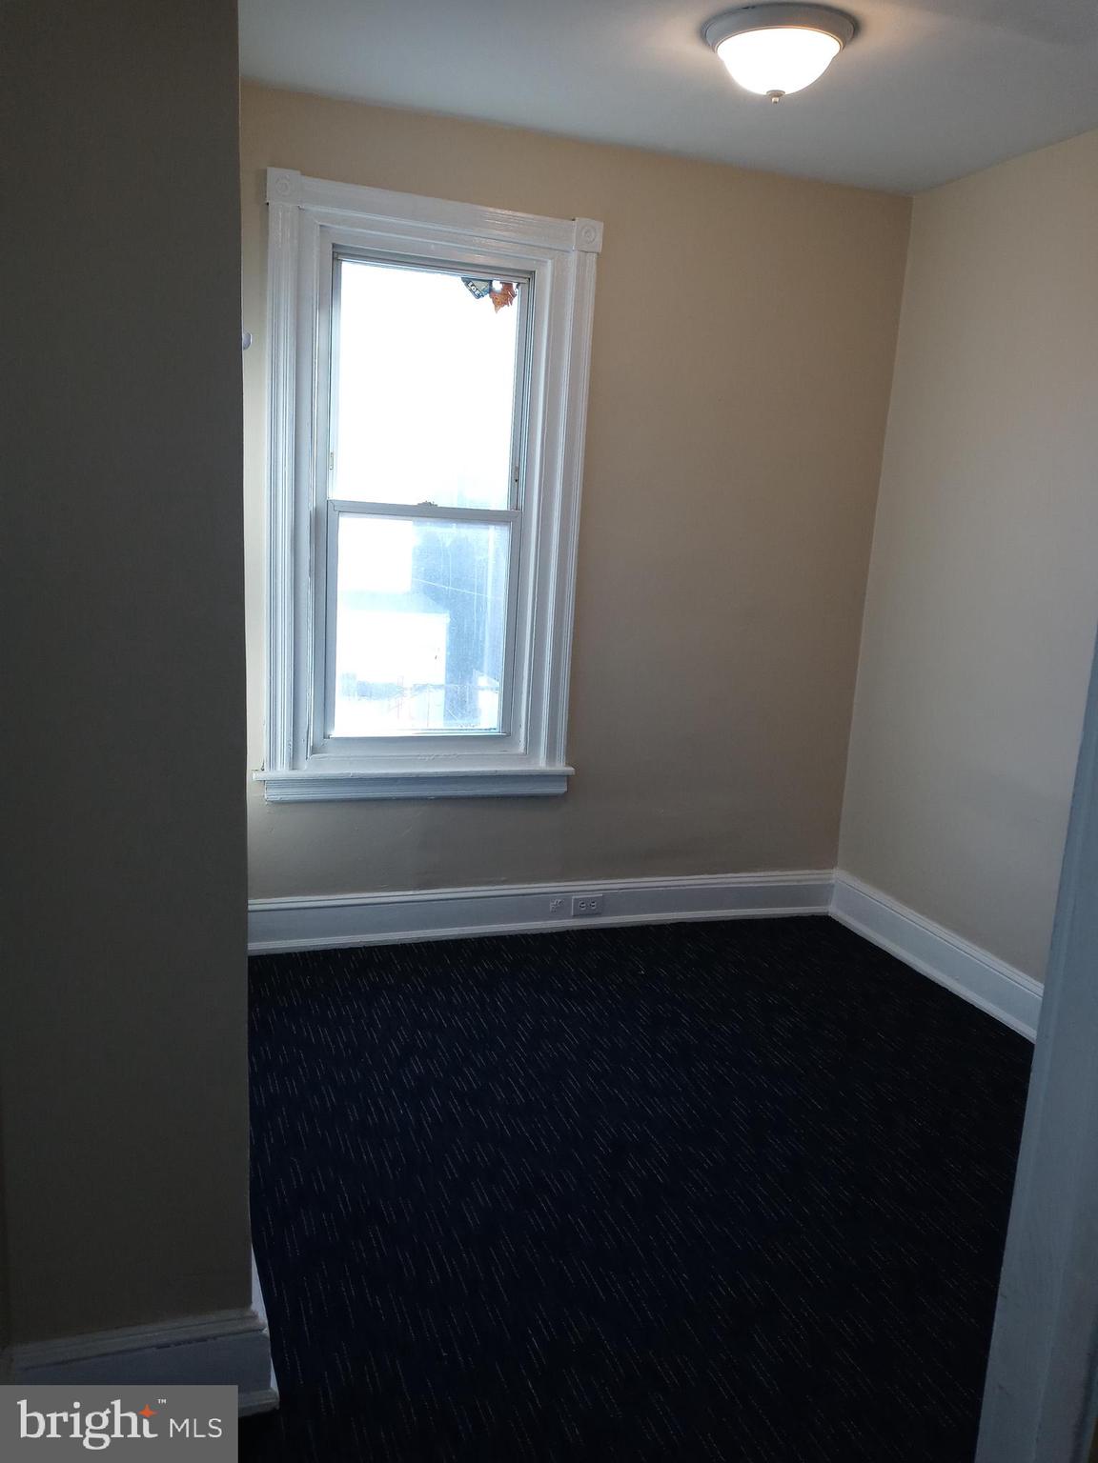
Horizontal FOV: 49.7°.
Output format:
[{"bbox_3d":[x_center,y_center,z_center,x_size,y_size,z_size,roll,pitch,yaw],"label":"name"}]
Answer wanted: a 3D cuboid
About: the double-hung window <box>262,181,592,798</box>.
[{"bbox_3d":[-0.363,-0.668,3.563,1.014,1.780,0.105,-1,12,-19],"label":"double-hung window"}]

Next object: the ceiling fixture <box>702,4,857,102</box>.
[{"bbox_3d":[0.514,-1.500,2.679,0.344,0.138,0.344,3,11,-1],"label":"ceiling fixture"}]

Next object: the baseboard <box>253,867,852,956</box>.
[{"bbox_3d":[0.027,0.594,3.958,2.173,0.176,0.040,-1,12,-19],"label":"baseboard"}]

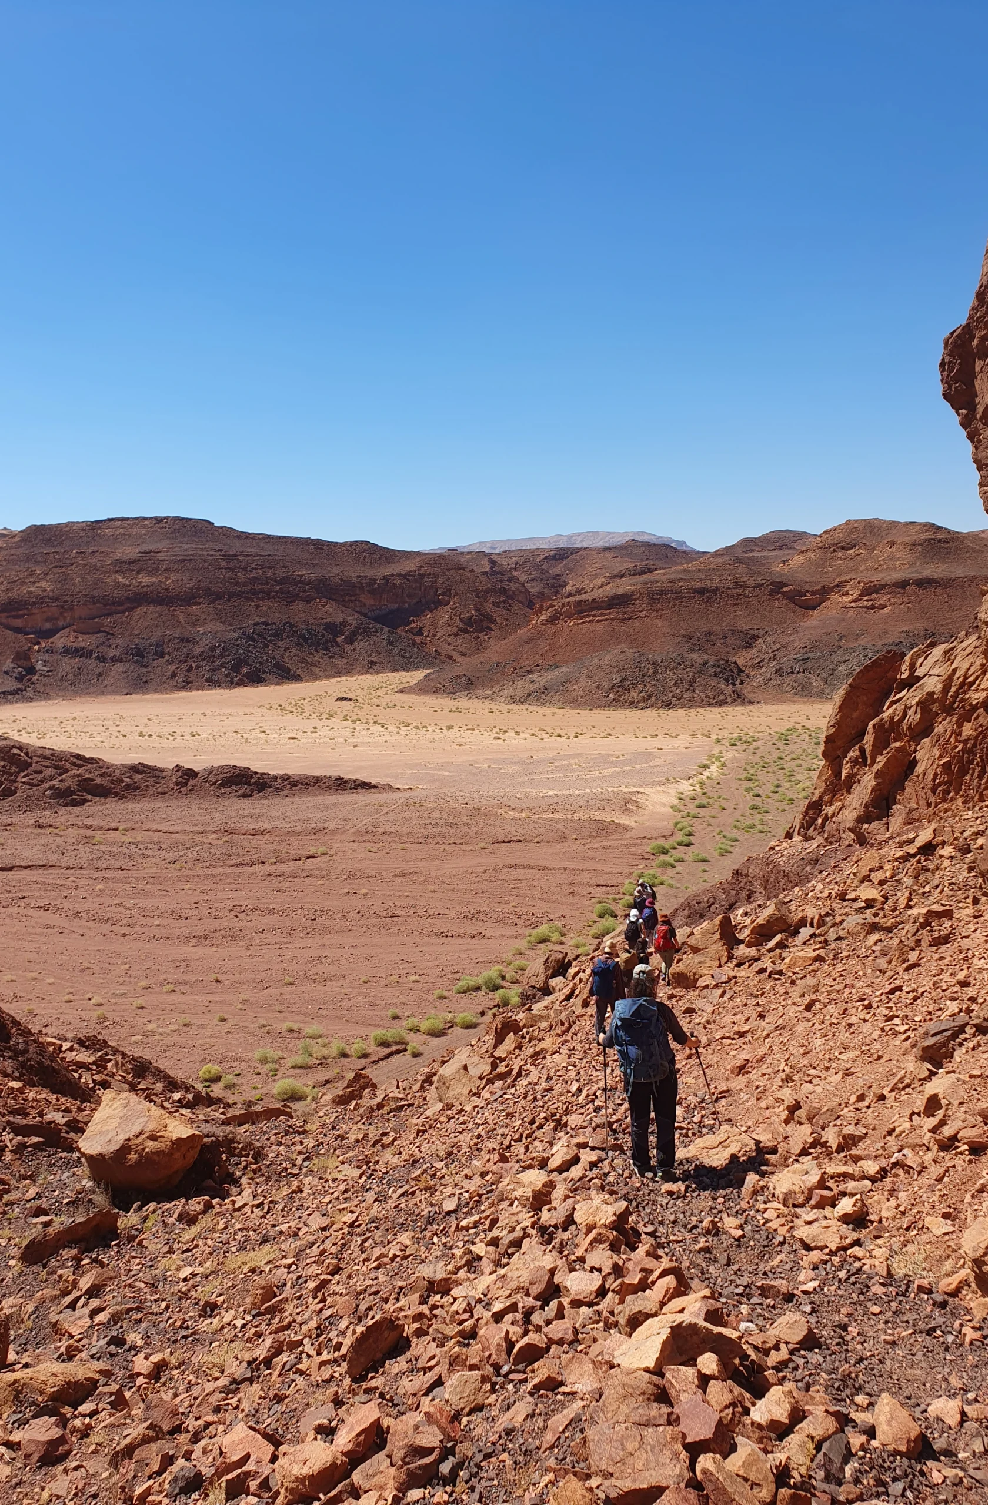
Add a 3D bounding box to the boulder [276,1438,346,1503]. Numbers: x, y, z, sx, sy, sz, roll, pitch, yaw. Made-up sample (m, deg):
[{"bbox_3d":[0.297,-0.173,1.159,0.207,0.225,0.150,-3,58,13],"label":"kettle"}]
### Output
[{"bbox_3d":[-0.768,3.019,4.750,0.310,0.210,0.250,-2,5,-20],"label":"boulder"}]

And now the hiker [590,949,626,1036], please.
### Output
[{"bbox_3d":[1.980,4.215,19.621,0.580,1.720,0.480,1,5,6],"label":"hiker"}]

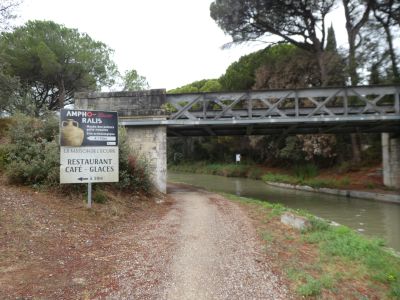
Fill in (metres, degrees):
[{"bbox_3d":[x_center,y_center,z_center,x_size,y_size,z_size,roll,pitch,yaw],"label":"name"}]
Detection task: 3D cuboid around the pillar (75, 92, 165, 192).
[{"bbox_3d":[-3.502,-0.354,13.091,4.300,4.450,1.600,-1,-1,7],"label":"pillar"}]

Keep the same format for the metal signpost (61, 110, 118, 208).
[{"bbox_3d":[-3.040,0.268,7.650,1.520,2.680,0.100,0,-1,-13],"label":"metal signpost"}]

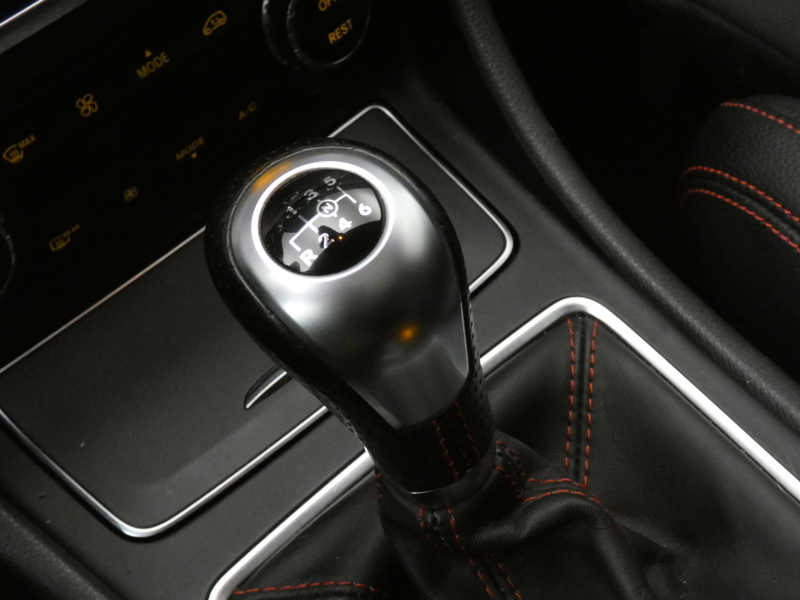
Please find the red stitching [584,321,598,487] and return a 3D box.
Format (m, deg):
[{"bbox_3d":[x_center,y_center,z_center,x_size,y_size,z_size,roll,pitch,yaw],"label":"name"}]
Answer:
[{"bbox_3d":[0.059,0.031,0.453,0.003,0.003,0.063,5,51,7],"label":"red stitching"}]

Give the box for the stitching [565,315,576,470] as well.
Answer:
[{"bbox_3d":[0.053,0.029,0.456,0.003,0.003,0.059,1,52,6],"label":"stitching"}]

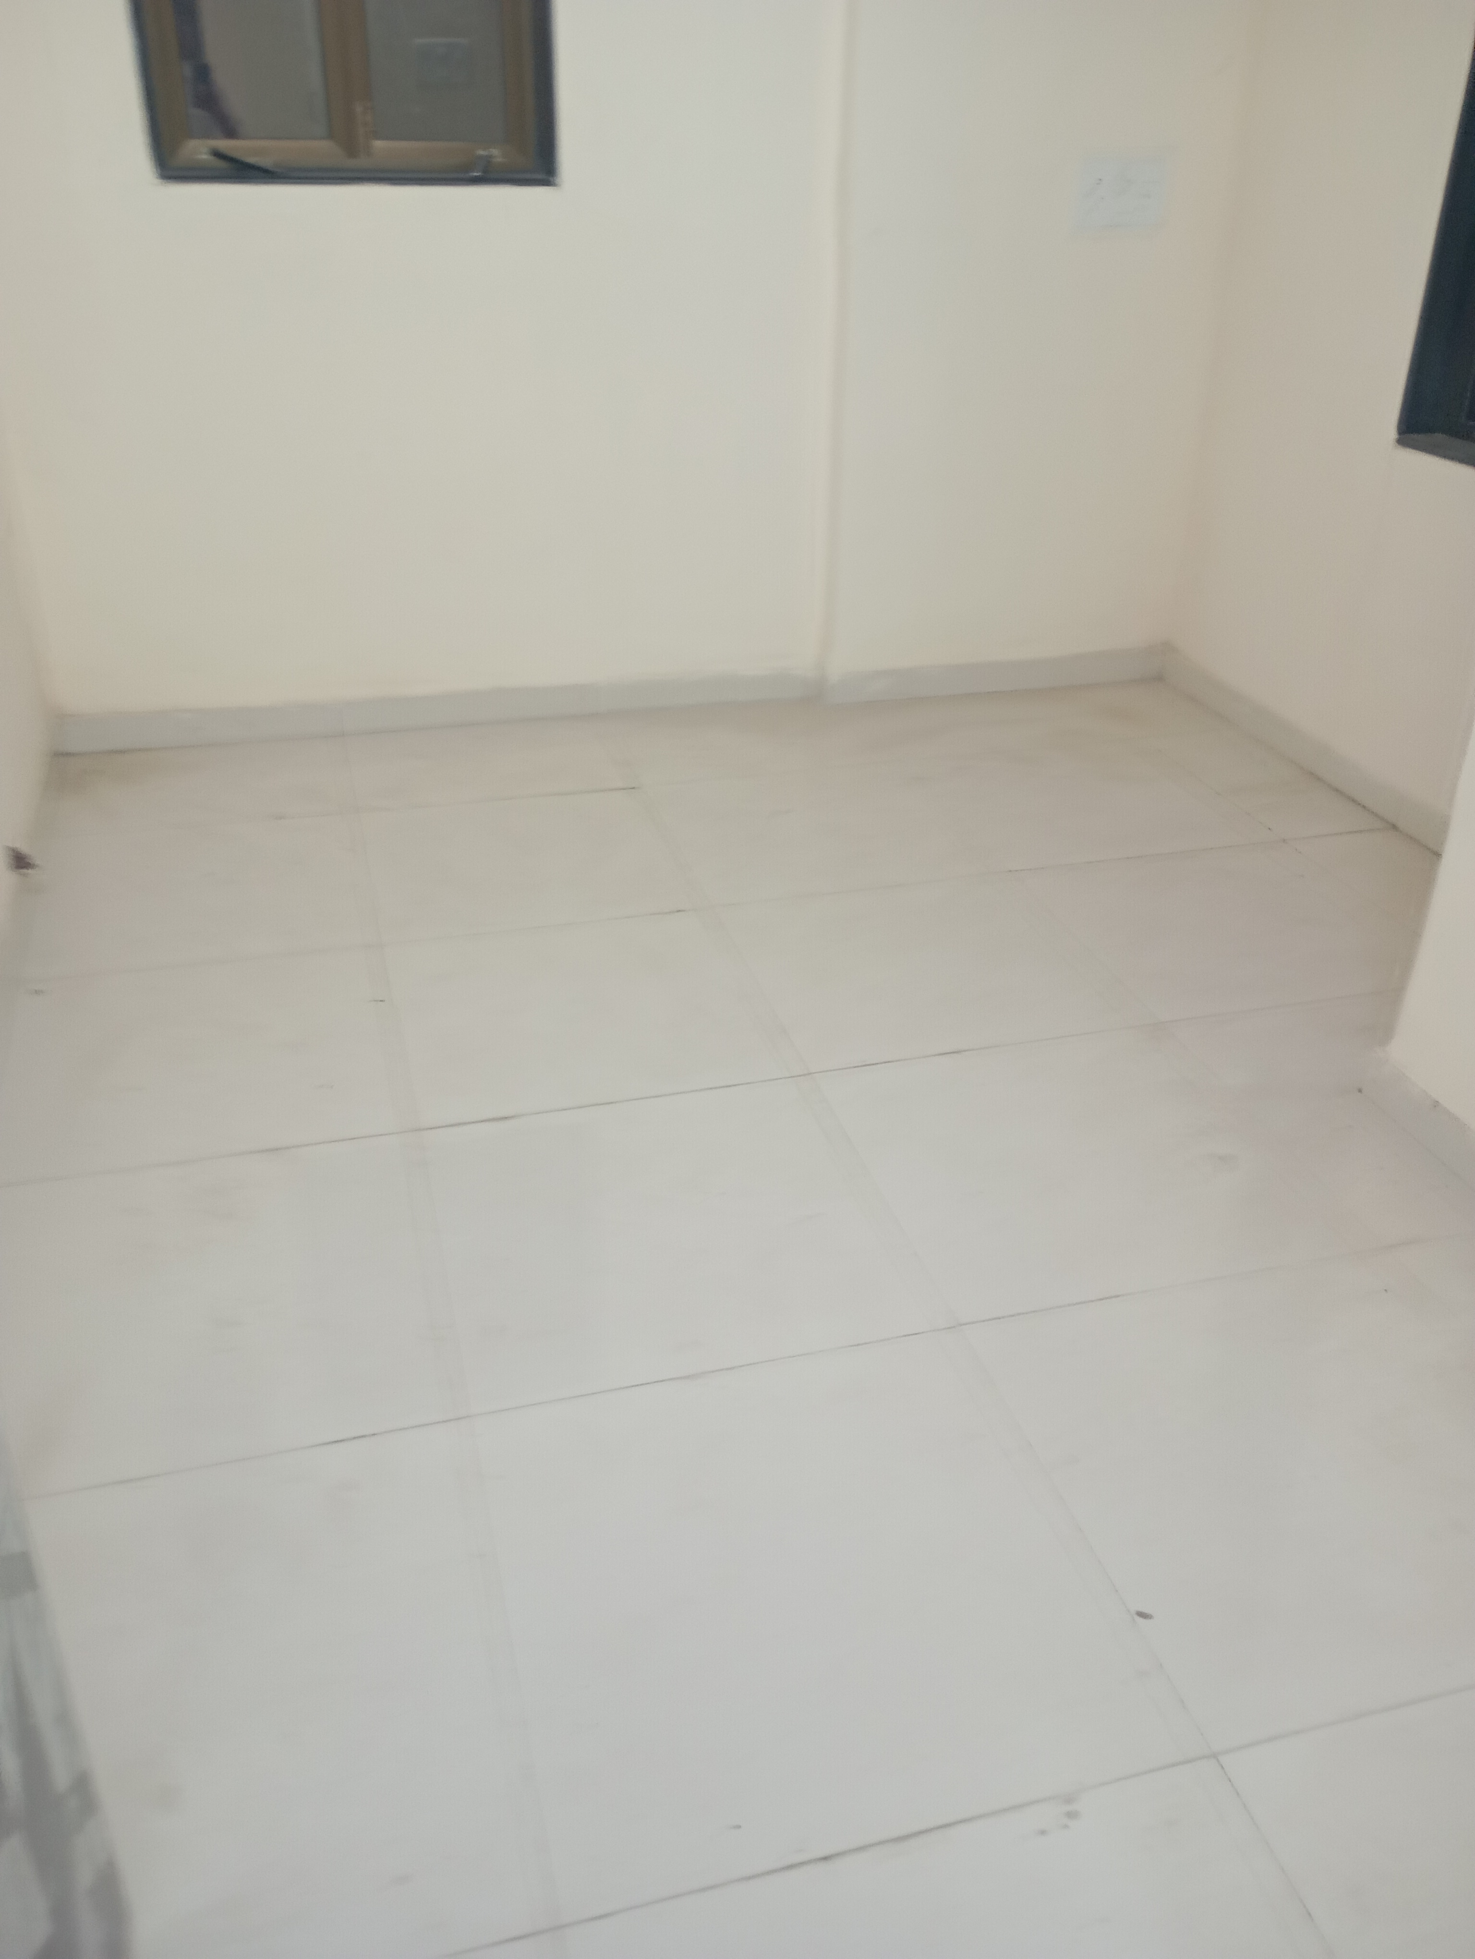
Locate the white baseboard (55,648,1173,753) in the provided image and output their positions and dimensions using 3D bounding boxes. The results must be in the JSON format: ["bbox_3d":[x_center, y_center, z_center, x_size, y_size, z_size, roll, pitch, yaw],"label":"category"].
[{"bbox_3d":[-0.220,-0.685,3.867,2.730,0.082,0.060,-6,29,-12],"label":"white baseboard"}]

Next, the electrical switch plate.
[{"bbox_3d":[0.860,-1.756,3.544,0.205,0.148,0.018,-7,29,-13],"label":"electrical switch plate"}]

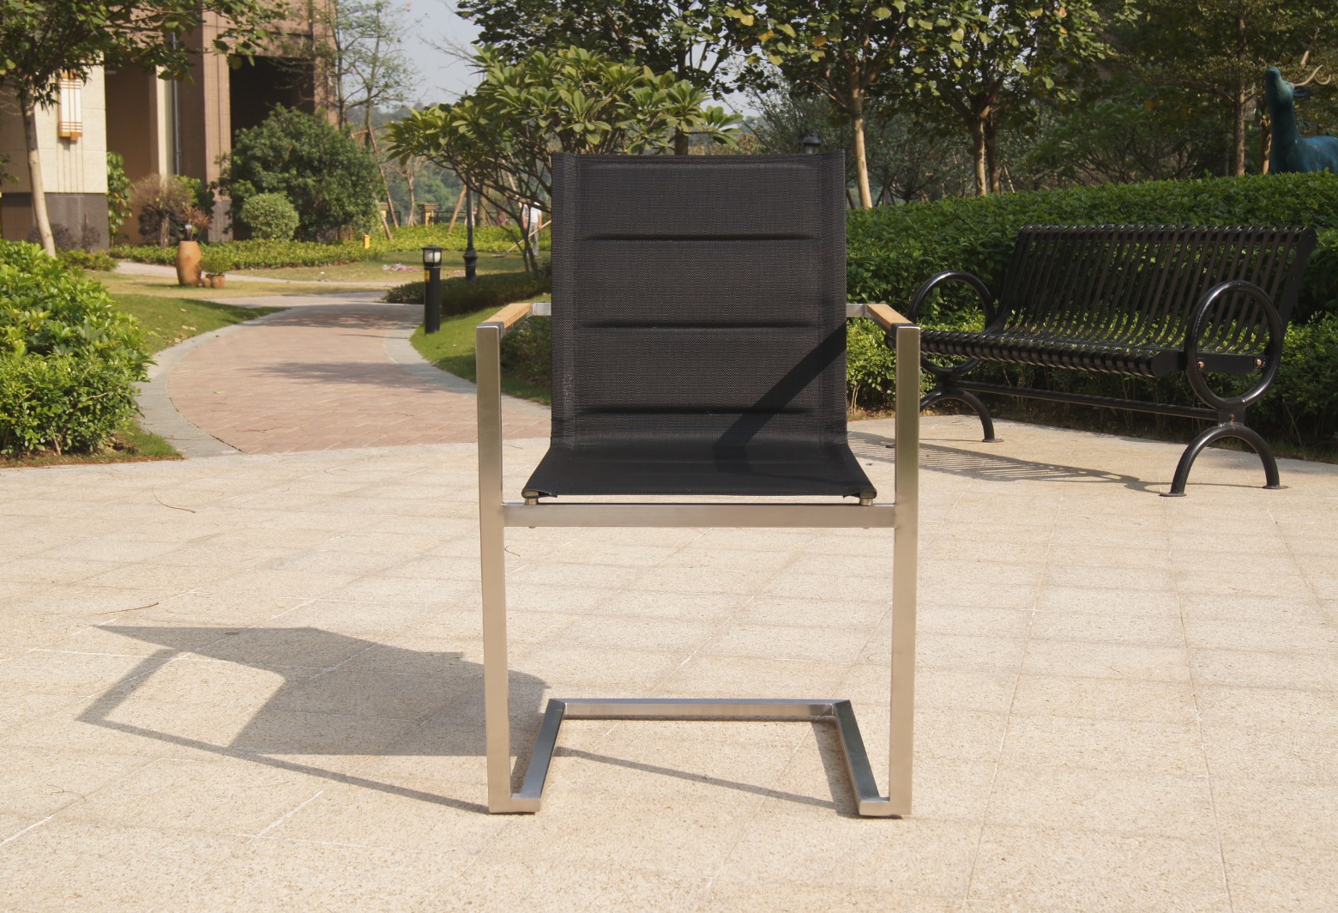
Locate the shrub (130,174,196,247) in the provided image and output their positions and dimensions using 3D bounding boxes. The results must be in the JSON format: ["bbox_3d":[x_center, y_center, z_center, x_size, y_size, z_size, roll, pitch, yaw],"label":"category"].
[{"bbox_3d":[-9.892,-4.778,33.500,1.320,1.467,1.320,0,7,0],"label":"shrub"}]

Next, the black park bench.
[{"bbox_3d":[1.454,-0.391,6.097,0.650,0.840,1.620,-3,8,-26],"label":"black park bench"}]

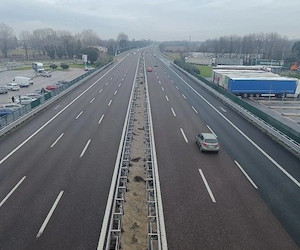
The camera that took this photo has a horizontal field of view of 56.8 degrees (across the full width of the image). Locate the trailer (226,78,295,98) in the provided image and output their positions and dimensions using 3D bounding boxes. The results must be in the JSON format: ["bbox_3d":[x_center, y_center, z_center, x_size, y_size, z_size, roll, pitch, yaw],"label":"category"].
[{"bbox_3d":[24.341,-7.965,60.458,13.600,4.000,2.550,0,16,1],"label":"trailer"}]

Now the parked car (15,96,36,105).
[{"bbox_3d":[-23.750,-4.820,53.200,4.200,1.500,1.780,-6,17,-19],"label":"parked car"}]

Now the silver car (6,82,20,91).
[{"bbox_3d":[-34.100,-9.550,69.200,4.200,1.520,1.800,13,21,39],"label":"silver car"}]

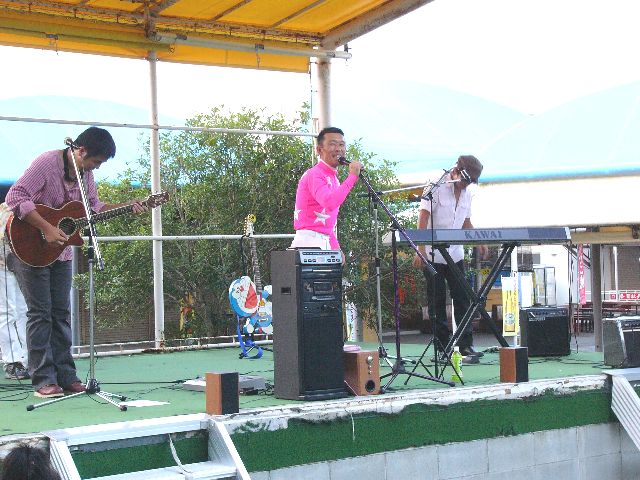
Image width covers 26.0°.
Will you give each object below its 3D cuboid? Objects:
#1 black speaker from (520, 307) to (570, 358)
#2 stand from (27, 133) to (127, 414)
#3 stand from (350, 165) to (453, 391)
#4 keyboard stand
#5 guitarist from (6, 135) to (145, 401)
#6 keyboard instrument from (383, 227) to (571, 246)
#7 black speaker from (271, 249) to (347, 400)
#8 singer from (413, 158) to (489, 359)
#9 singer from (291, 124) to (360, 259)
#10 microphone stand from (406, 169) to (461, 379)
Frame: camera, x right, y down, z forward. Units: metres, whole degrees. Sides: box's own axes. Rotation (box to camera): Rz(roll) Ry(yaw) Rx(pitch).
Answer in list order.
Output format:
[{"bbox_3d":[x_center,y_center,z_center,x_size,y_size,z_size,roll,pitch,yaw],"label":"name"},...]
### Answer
[{"bbox_3d":[1.735,0.706,10.691,0.338,0.372,0.230,-2,-1,-5],"label":"black speaker"},{"bbox_3d":[-1.350,0.180,7.699,0.539,1.480,0.588,-1,-1,-14],"label":"stand"},{"bbox_3d":[0.470,0.211,8.226,0.568,1.333,0.470,-2,-1,26],"label":"stand"},{"bbox_3d":[1.173,0.467,10.299,0.627,0.867,0.431,-1,-1,-16],"label":"keyboard stand"},{"bbox_3d":[-1.494,0.130,8.376,0.706,1.617,0.568,-1,-2,-38],"label":"guitarist"},{"bbox_3d":[1.163,-0.024,10.300,1.372,0.113,0.314,-1,-1,-16],"label":"keyboard instrument"},{"bbox_3d":[-0.063,0.468,7.795,0.323,0.833,0.270,-1,-1,-32],"label":"black speaker"},{"bbox_3d":[0.977,0.136,10.502,0.549,1.548,0.421,-1,-1,-25],"label":"singer"},{"bbox_3d":[0.045,0.102,8.739,0.451,1.597,0.441,-2,-1,26],"label":"singer"},{"bbox_3d":[0.686,0.223,8.412,0.353,1.303,0.382,-2,-1,17],"label":"microphone stand"}]

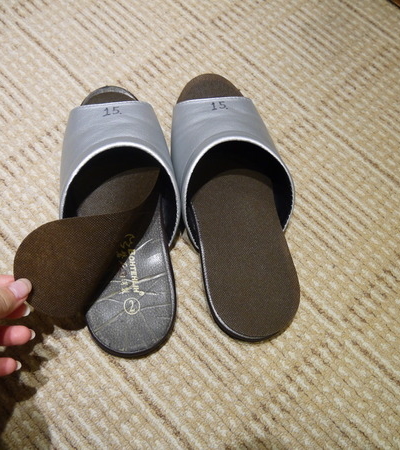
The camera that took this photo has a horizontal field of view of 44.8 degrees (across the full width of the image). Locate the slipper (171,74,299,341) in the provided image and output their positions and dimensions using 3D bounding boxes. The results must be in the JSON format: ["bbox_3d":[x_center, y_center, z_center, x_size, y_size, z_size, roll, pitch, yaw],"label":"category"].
[{"bbox_3d":[0.030,-0.036,0.451,0.108,0.070,0.275,-5,67,-7],"label":"slipper"}]

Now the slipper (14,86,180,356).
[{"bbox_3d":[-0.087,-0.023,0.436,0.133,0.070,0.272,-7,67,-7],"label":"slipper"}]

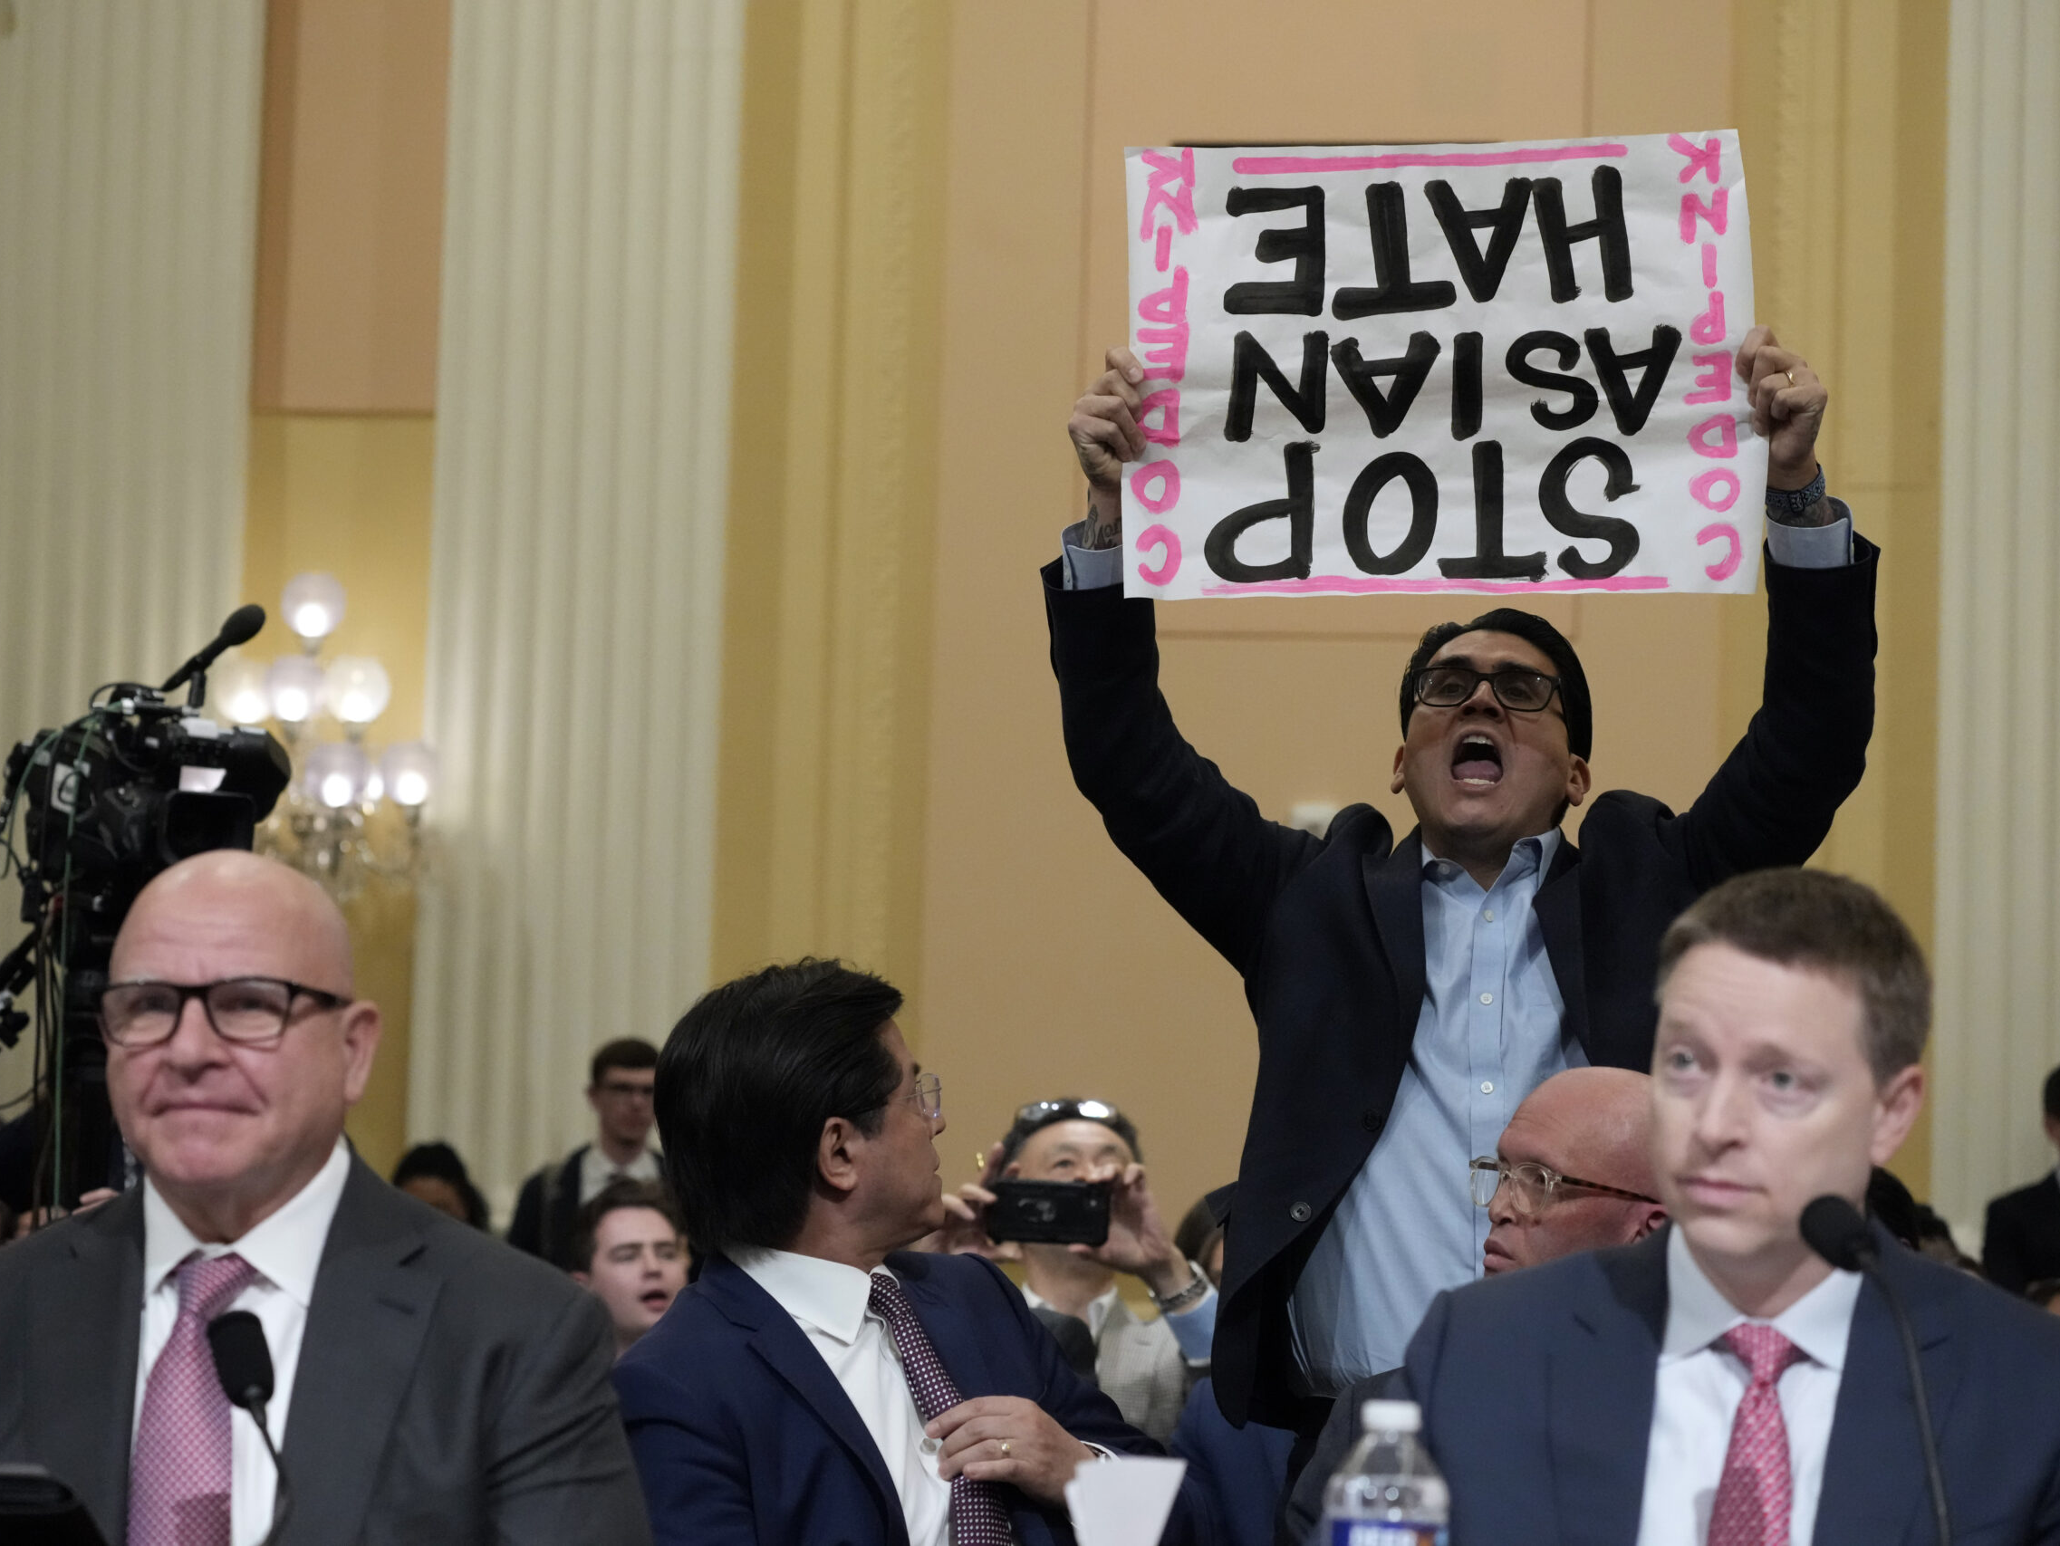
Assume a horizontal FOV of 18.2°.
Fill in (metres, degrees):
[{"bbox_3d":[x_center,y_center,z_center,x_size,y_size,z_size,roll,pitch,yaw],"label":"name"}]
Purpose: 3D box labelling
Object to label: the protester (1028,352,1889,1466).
[{"bbox_3d":[0.392,0.582,6.050,0.780,2.050,0.460,1,-6,6],"label":"protester"}]

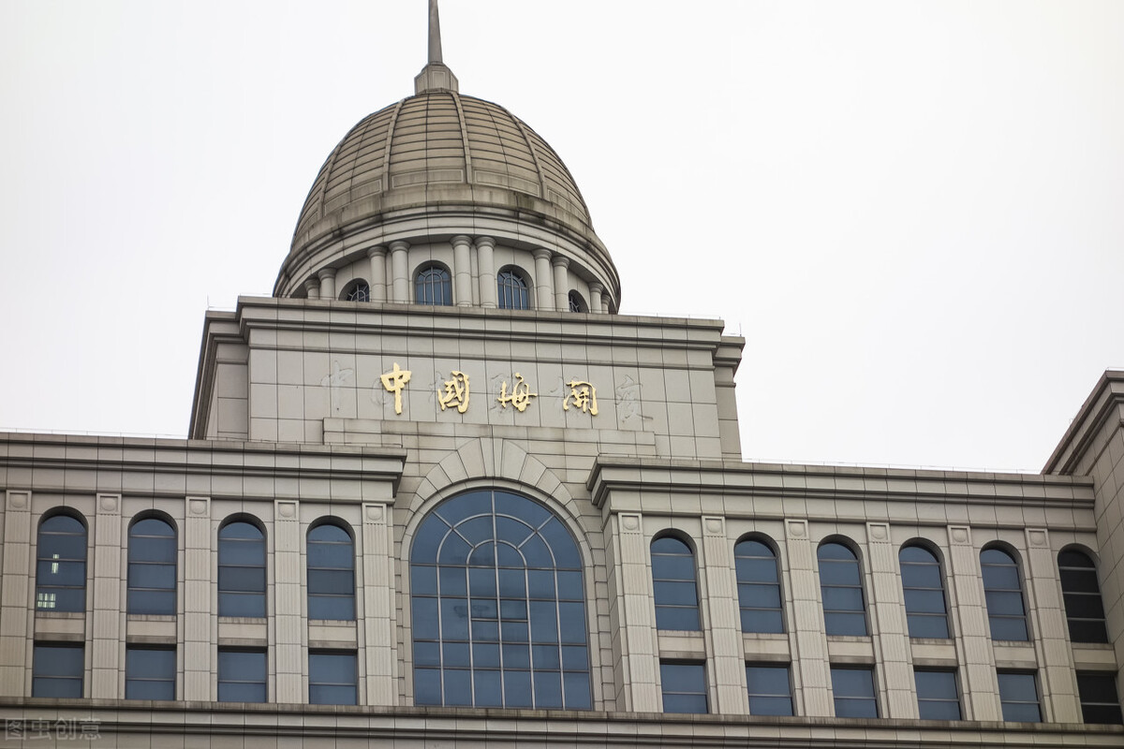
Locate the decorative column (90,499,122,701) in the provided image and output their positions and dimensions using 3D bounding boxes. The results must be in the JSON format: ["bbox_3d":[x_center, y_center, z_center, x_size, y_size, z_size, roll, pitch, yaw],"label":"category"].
[{"bbox_3d":[-16.340,8.005,112.165,0.910,8.174,0.350,3,-30,-11],"label":"decorative column"}]

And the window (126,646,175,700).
[{"bbox_3d":[-14.940,10.933,113.447,1.782,2.079,0.165,3,-30,-11],"label":"window"}]

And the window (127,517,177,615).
[{"bbox_3d":[-15.191,7.135,115.615,1.782,4.042,0.165,3,-30,-11],"label":"window"}]

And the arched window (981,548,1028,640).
[{"bbox_3d":[17.155,8.648,122.021,1.782,4.042,0.165,3,-30,-11],"label":"arched window"}]

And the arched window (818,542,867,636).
[{"bbox_3d":[10.488,8.029,116.821,1.635,3.877,0.250,3,-32,-11],"label":"arched window"}]

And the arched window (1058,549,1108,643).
[{"bbox_3d":[20.123,8.589,120.530,1.723,3.998,0.250,3,-30,-11],"label":"arched window"}]

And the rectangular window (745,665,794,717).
[{"bbox_3d":[7.633,11.783,115.864,1.723,2.048,0.250,3,-30,-11],"label":"rectangular window"}]

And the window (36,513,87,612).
[{"bbox_3d":[-18.098,6.815,112.948,1.723,3.998,0.250,3,-30,-11],"label":"window"}]

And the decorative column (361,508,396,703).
[{"bbox_3d":[-6.786,8.448,114.061,0.910,8.174,0.350,3,-30,-11],"label":"decorative column"}]

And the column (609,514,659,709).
[{"bbox_3d":[2.825,8.978,117.779,0.957,8.321,0.264,3,-30,-11],"label":"column"}]

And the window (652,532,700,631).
[{"bbox_3d":[4.200,7.850,117.371,1.723,3.998,0.250,3,-30,-11],"label":"window"}]

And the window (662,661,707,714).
[{"bbox_3d":[4.485,11.566,113.351,1.751,2.039,0.250,3,-32,-11],"label":"window"}]

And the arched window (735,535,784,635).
[{"bbox_3d":[7.353,7.882,116.239,1.649,3.872,0.250,3,-32,-11],"label":"arched window"}]

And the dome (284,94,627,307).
[{"bbox_3d":[-4.975,-5.718,132.525,14.464,14.784,14.464,3,-32,-11],"label":"dome"}]

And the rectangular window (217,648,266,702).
[{"bbox_3d":[-11.292,10.845,110.407,1.759,2.050,0.250,3,-32,-11],"label":"rectangular window"}]

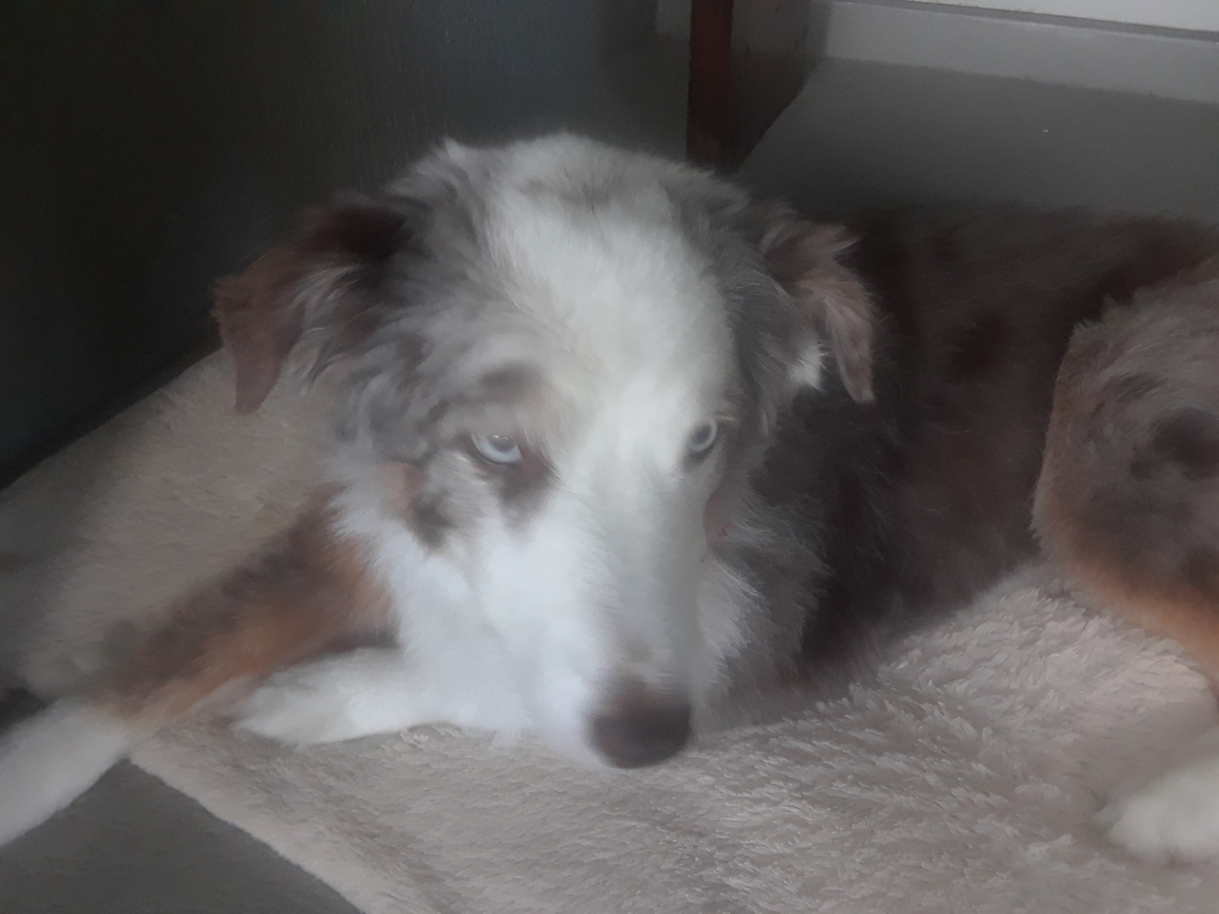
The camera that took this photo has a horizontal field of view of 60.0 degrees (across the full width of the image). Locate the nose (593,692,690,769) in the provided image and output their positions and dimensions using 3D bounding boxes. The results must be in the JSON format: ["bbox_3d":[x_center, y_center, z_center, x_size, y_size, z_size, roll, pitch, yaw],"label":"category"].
[{"bbox_3d":[0.010,0.094,0.365,0.034,0.025,0.024,-7,45,-14],"label":"nose"}]

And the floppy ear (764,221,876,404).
[{"bbox_3d":[0.091,-0.065,0.470,0.042,0.070,0.042,-10,31,-19],"label":"floppy ear"}]

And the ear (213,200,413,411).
[{"bbox_3d":[-0.119,-0.063,0.430,0.072,0.078,0.042,-10,31,-19],"label":"ear"}]

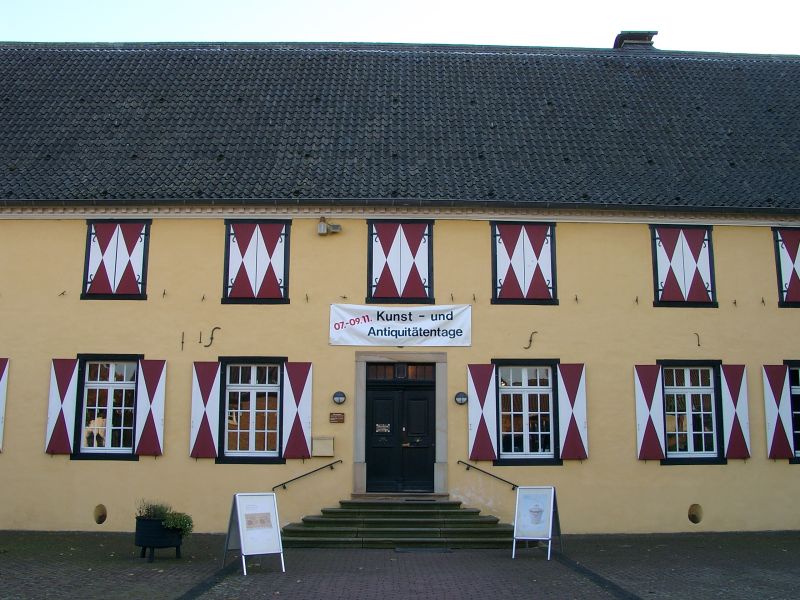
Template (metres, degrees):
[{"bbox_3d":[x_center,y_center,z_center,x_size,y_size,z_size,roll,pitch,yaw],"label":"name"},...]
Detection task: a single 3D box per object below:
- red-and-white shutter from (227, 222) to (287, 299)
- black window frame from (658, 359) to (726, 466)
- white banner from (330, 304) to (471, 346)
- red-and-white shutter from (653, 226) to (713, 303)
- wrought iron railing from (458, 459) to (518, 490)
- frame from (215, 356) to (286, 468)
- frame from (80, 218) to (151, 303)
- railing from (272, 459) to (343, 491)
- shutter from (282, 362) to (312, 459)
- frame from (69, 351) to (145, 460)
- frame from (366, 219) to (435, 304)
[{"bbox_3d":[-3.022,-0.832,16.668,1.158,1.607,0.060,0,-9,-1],"label":"red-and-white shutter"},{"bbox_3d":[6.088,2.339,16.382,1.385,2.157,0.140,0,-9,-1],"label":"black window frame"},{"bbox_3d":[0.028,0.538,16.492,2.972,0.865,0.040,0,-9,-1],"label":"white banner"},{"bbox_3d":[6.089,-0.740,16.858,1.116,1.565,0.050,0,-9,-1],"label":"red-and-white shutter"},{"bbox_3d":[1.851,3.597,16.000,1.357,0.620,0.100,0,-9,-1],"label":"wrought iron railing"},{"bbox_3d":[-3.041,2.274,16.188,1.435,2.173,0.150,0,-9,-1],"label":"frame"},{"bbox_3d":[-5.990,-0.857,16.636,1.383,1.732,0.150,0,-9,-1],"label":"frame"},{"bbox_3d":[-1.876,3.565,15.952,1.408,0.609,0.100,0,-9,-1],"label":"railing"},{"bbox_3d":[-2.111,2.271,16.177,0.566,1.963,0.050,0,-9,-1],"label":"shutter"},{"bbox_3d":[-5.994,2.201,16.141,1.377,2.158,0.150,0,-9,-1],"label":"frame"},{"bbox_3d":[0.017,-0.851,17.668,1.518,1.925,0.130,1,-9,-1],"label":"frame"}]

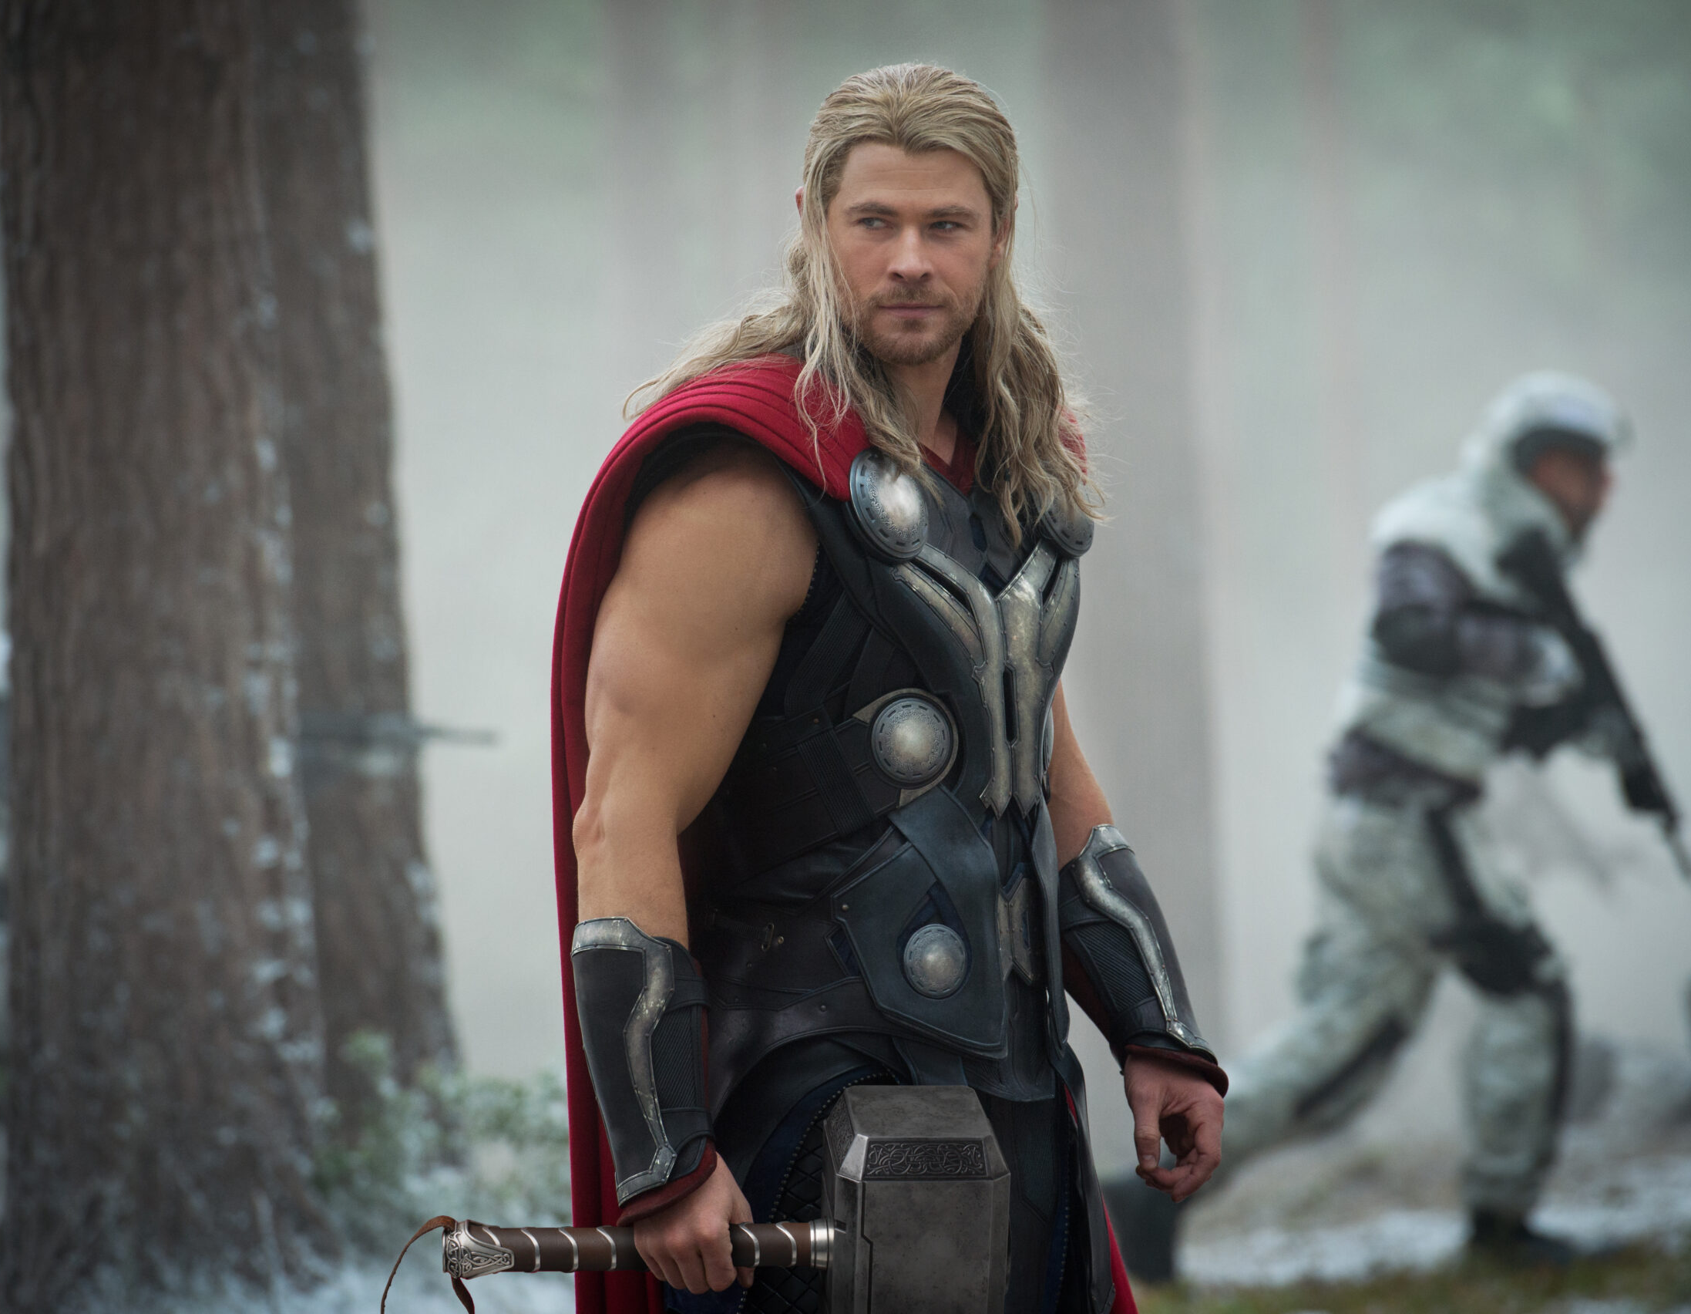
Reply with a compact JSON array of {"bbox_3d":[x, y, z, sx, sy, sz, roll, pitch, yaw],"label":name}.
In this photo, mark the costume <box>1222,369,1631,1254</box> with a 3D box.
[{"bbox_3d":[1.027,0.259,19.800,0.790,1.550,0.550,0,2,-7],"label":"costume"}]

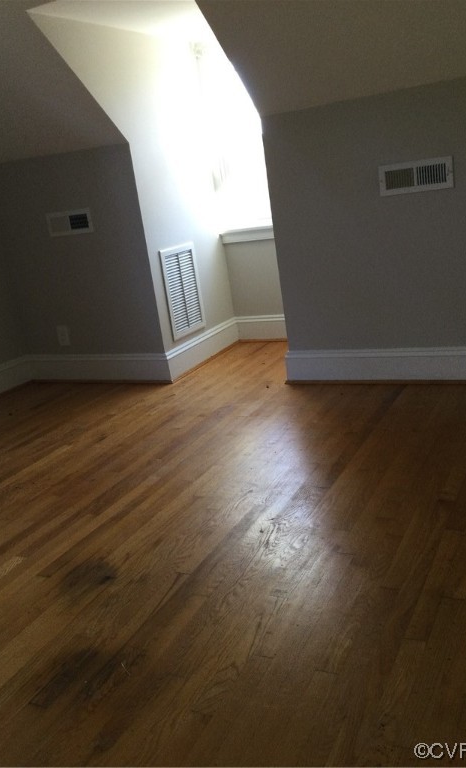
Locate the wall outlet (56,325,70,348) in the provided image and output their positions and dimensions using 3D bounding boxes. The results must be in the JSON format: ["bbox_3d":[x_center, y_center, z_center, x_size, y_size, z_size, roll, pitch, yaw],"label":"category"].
[{"bbox_3d":[-1.126,-0.321,4.579,0.079,0.127,0.012,0,18,27],"label":"wall outlet"}]

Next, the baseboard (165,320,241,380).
[{"bbox_3d":[-0.178,-0.252,4.670,0.025,0.187,0.967,0,18,27],"label":"baseboard"}]

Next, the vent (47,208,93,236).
[{"bbox_3d":[-1.010,-0.997,4.267,0.338,0.143,0.020,0,18,27],"label":"vent"}]

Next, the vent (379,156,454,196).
[{"bbox_3d":[0.879,-0.993,3.302,0.348,0.144,0.020,0,18,27],"label":"vent"}]

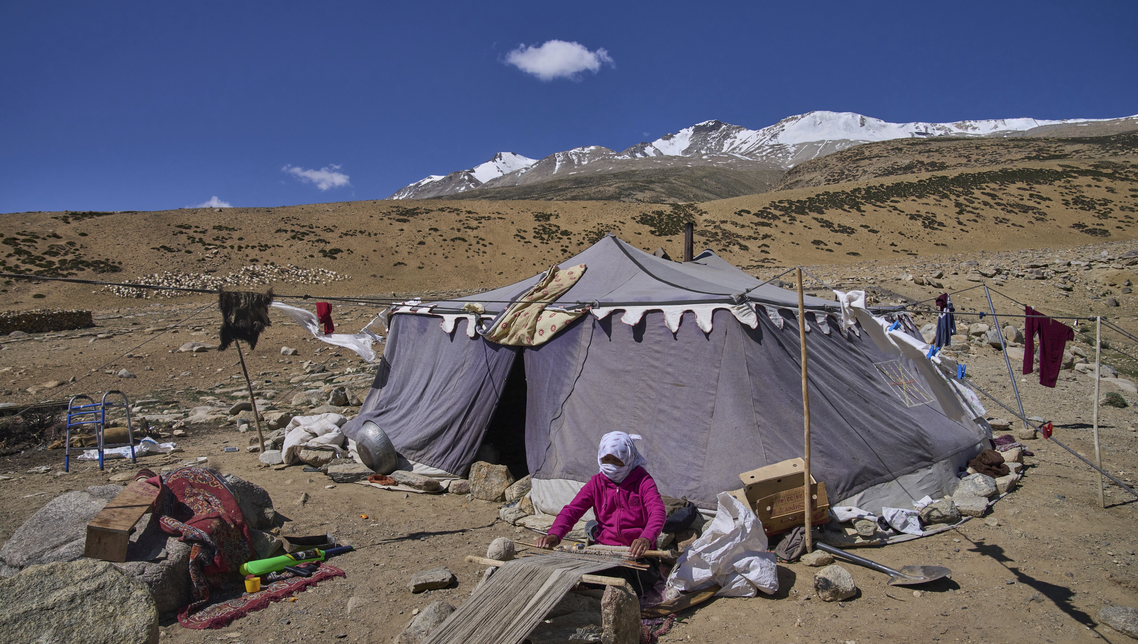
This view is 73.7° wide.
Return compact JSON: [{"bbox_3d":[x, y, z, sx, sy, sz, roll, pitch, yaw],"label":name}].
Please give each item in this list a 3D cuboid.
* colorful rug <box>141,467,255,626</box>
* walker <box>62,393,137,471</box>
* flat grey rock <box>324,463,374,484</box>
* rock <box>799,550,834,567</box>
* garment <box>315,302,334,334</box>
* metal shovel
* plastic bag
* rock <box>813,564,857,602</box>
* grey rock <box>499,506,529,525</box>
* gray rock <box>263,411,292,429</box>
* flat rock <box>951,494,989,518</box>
[{"bbox_3d":[-2.130,1.190,4.380,0.600,0.640,0.750,0,0,-27],"label":"colorful rug"},{"bbox_3d":[-4.860,1.110,7.870,0.520,0.820,0.460,0,1,16],"label":"walker"},{"bbox_3d":[-2.170,1.505,7.430,0.440,0.130,0.340,0,0,-12],"label":"flat grey rock"},{"bbox_3d":[1.520,1.445,4.660,0.195,0.095,0.140,0,1,0],"label":"rock"},{"bbox_3d":[-2.600,-0.030,8.100,0.210,0.350,0.100,0,0,27],"label":"garment"},{"bbox_3d":[1.905,1.460,4.620,0.820,0.130,0.240,0,0,36],"label":"metal shovel"},{"bbox_3d":[0.900,1.305,4.500,0.600,0.510,0.460,0,0,0],"label":"plastic bag"},{"bbox_3d":[1.440,1.410,4.120,0.215,0.175,0.180,0,1,0],"label":"rock"},{"bbox_3d":[-0.400,1.410,5.550,0.210,0.120,0.160,0,1,0],"label":"grey rock"},{"bbox_3d":[-3.970,1.340,10.300,0.390,0.230,0.320,0,0,-21],"label":"gray rock"},{"bbox_3d":[3.170,1.455,6.000,0.300,0.130,0.280,0,0,24],"label":"flat rock"}]

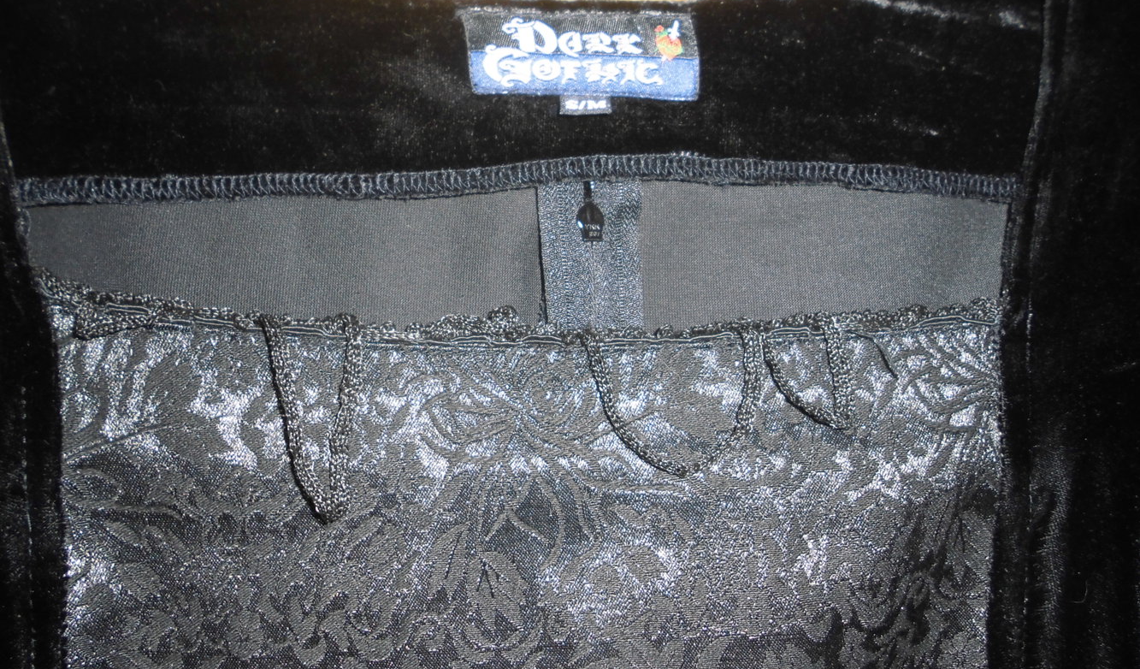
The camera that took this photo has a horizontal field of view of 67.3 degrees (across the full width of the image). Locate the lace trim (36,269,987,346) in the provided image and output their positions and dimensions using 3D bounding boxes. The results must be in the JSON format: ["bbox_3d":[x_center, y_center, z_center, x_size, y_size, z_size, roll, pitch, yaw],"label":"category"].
[{"bbox_3d":[-0.014,-0.007,0.220,0.249,0.009,0.021,0,84,0],"label":"lace trim"}]

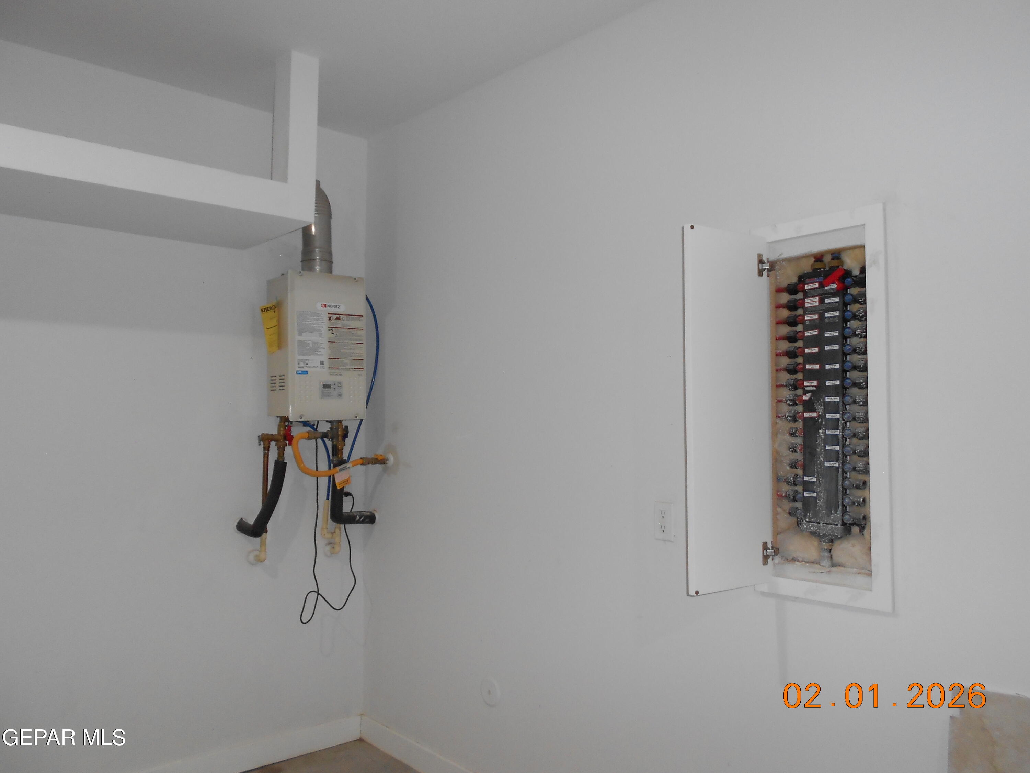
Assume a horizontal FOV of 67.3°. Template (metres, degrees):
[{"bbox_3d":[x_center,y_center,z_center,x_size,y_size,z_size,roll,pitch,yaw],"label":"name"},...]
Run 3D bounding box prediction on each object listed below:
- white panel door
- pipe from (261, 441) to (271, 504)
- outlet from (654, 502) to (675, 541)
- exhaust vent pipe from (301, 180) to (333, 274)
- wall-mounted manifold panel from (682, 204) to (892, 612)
[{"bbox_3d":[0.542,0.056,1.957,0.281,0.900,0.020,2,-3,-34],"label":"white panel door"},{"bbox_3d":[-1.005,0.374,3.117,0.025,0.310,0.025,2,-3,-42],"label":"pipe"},{"bbox_3d":[0.439,0.398,2.279,0.008,0.114,0.070,2,-3,-42],"label":"outlet"},{"bbox_3d":[-0.853,-0.677,3.308,0.128,0.432,0.164,2,-3,-42],"label":"exhaust vent pipe"},{"bbox_3d":[0.666,0.050,1.869,0.360,0.961,0.360,2,-3,-42],"label":"wall-mounted manifold panel"}]

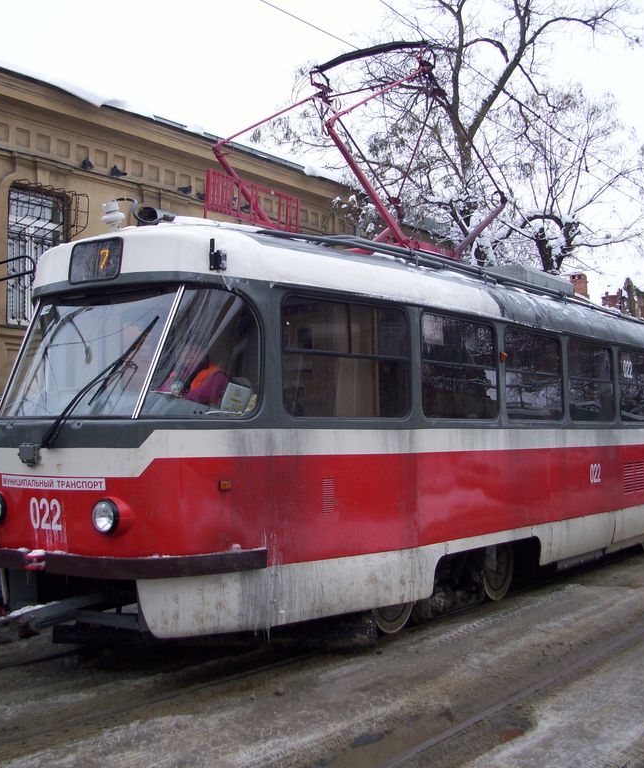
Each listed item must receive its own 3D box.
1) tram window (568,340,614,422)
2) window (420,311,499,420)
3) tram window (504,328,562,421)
[{"bbox_3d":[2.825,-0.019,10.533,0.080,0.809,1.245,-4,-5,35],"label":"tram window"},{"bbox_3d":[1.129,-0.121,8.166,0.080,0.804,1.284,-4,-5,35],"label":"window"},{"bbox_3d":[1.980,-0.073,9.354,0.080,0.811,1.259,-4,-5,35],"label":"tram window"}]

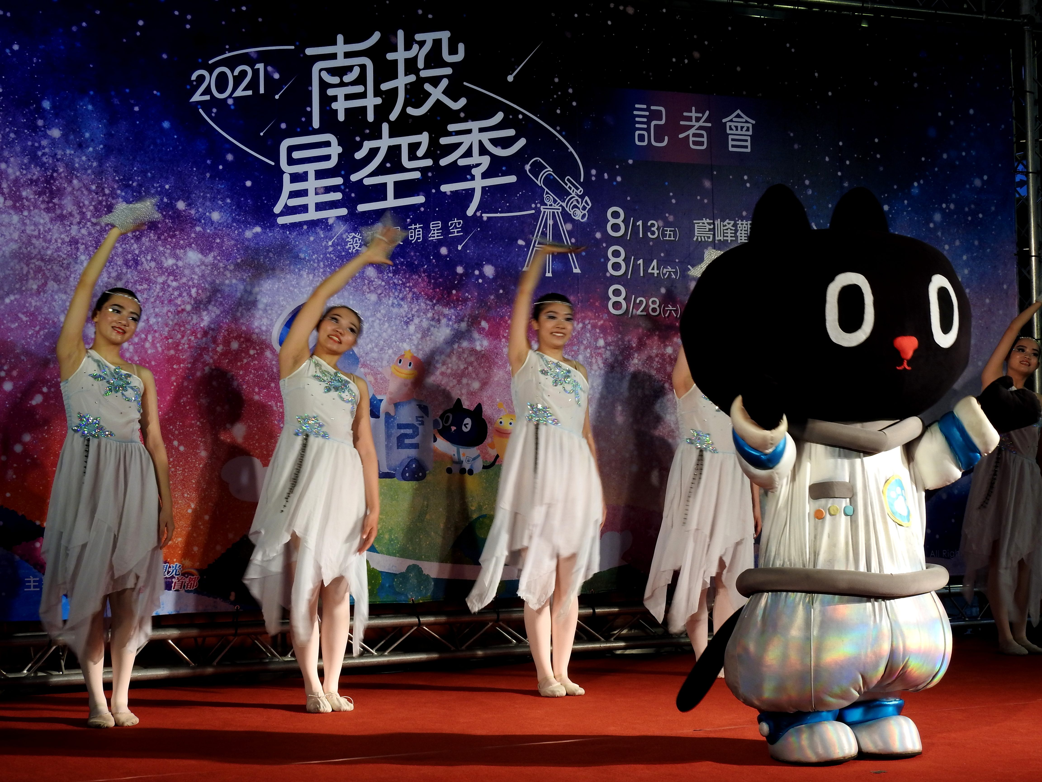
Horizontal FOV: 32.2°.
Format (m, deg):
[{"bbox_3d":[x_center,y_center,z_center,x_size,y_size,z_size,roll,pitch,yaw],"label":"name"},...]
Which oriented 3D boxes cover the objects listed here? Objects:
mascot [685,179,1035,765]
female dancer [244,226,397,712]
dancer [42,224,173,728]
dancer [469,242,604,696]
[{"bbox_3d":[1.072,0.239,5.859,1.060,1.824,0.850,-1,-2,-22],"label":"mascot"},{"bbox_3d":[-0.779,0.291,7.012,0.560,1.854,0.450,-1,-2,-22],"label":"female dancer"},{"bbox_3d":[-1.543,0.300,6.744,0.460,1.850,0.420,0,-2,-25],"label":"dancer"},{"bbox_3d":[0.063,0.306,7.324,0.520,1.808,0.440,-1,-2,-22],"label":"dancer"}]

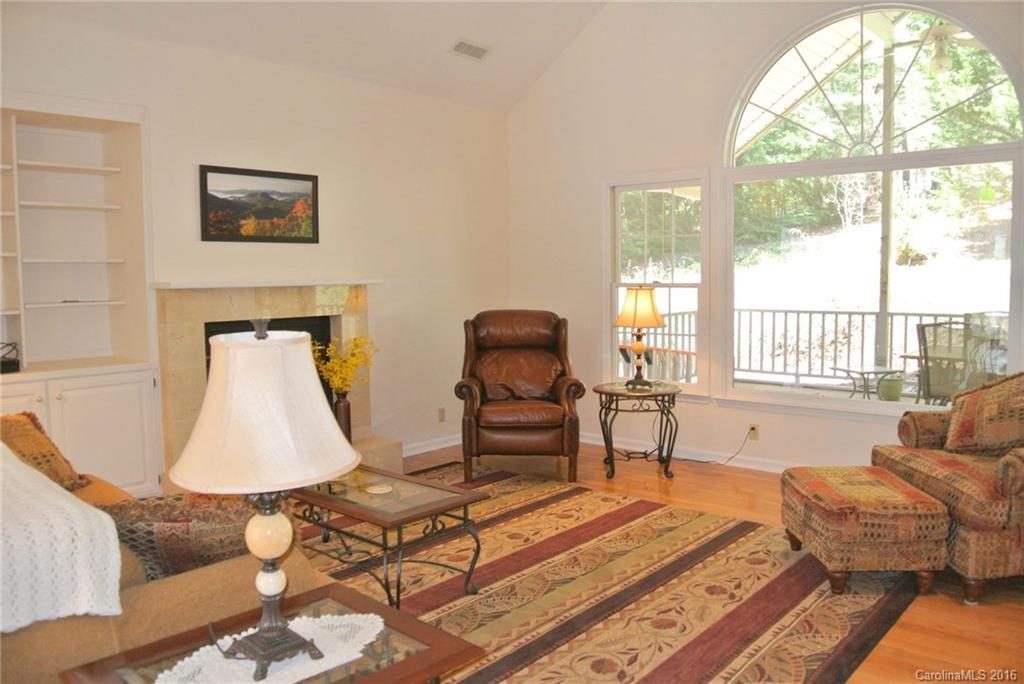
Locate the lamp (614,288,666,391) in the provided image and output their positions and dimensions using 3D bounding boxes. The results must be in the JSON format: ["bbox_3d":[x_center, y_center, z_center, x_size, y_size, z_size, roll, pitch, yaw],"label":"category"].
[{"bbox_3d":[0.903,-0.035,5.447,0.385,0.722,0.385,0,5,0],"label":"lamp"}]

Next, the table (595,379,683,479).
[{"bbox_3d":[0.904,0.619,5.501,0.631,0.601,0.631,0,5,0],"label":"table"}]

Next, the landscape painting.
[{"bbox_3d":[-1.549,-0.849,4.826,0.030,0.442,0.846,3,6,38],"label":"landscape painting"}]

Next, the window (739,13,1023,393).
[{"bbox_3d":[2.255,-0.859,4.966,1.737,2.505,0.100,3,6,38],"label":"window"}]

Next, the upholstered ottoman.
[{"bbox_3d":[1.629,0.886,3.613,0.492,0.386,0.640,0,5,1],"label":"upholstered ottoman"}]

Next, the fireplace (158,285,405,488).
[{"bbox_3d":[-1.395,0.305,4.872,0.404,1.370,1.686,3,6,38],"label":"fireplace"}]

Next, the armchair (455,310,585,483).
[{"bbox_3d":[0.059,0.356,5.580,0.868,1.124,0.907,0,5,1],"label":"armchair"}]

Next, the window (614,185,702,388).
[{"bbox_3d":[1.118,-0.452,5.917,0.748,1.551,0.090,3,6,38],"label":"window"}]

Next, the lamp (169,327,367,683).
[{"bbox_3d":[-0.516,0.311,1.605,0.394,0.717,0.394,3,6,38],"label":"lamp"}]

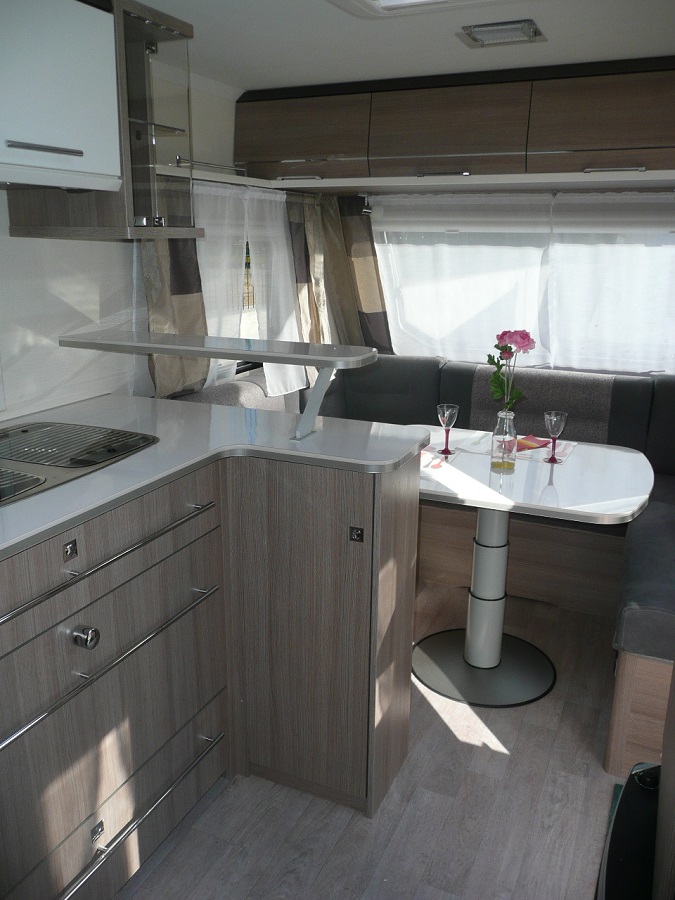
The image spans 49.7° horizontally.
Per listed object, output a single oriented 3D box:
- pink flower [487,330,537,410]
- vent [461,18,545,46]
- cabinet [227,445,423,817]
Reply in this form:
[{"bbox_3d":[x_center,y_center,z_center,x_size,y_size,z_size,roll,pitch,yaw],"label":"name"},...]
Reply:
[{"bbox_3d":[0.503,-0.231,2.110,0.118,0.239,0.103,7,17,23],"label":"pink flower"},{"bbox_3d":[0.423,-1.081,1.897,0.196,0.027,0.152,7,17,23],"label":"vent"},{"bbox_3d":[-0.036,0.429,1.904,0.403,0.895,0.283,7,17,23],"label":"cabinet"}]

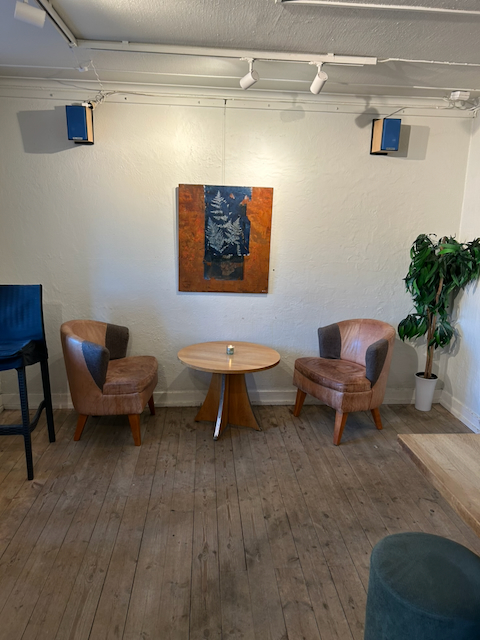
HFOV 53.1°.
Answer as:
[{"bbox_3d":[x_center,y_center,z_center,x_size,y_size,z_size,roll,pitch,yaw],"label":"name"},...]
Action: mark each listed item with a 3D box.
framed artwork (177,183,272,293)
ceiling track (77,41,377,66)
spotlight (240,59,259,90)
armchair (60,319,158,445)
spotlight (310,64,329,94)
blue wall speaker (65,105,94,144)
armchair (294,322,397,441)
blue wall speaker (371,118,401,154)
[{"bbox_3d":[-0.117,-0.609,3.707,0.706,0.810,0.035,1,12,-4],"label":"framed artwork"},{"bbox_3d":[-0.050,-1.478,2.668,1.656,0.037,0.036,1,12,-4],"label":"ceiling track"},{"bbox_3d":[0.055,-1.389,2.707,0.076,0.162,0.117,-7,15,-37],"label":"spotlight"},{"bbox_3d":[-0.943,0.410,3.458,0.618,0.775,0.638,2,12,1],"label":"armchair"},{"bbox_3d":[0.456,-1.385,2.745,0.076,0.162,0.117,-3,13,-22],"label":"spotlight"},{"bbox_3d":[-1.123,-1.376,3.387,0.137,0.223,0.167,1,15,-1],"label":"blue wall speaker"},{"bbox_3d":[0.819,0.420,3.638,0.618,0.775,0.638,-4,13,-27],"label":"armchair"},{"bbox_3d":[1.077,-1.353,3.551,0.137,0.223,0.167,-1,14,-10],"label":"blue wall speaker"}]

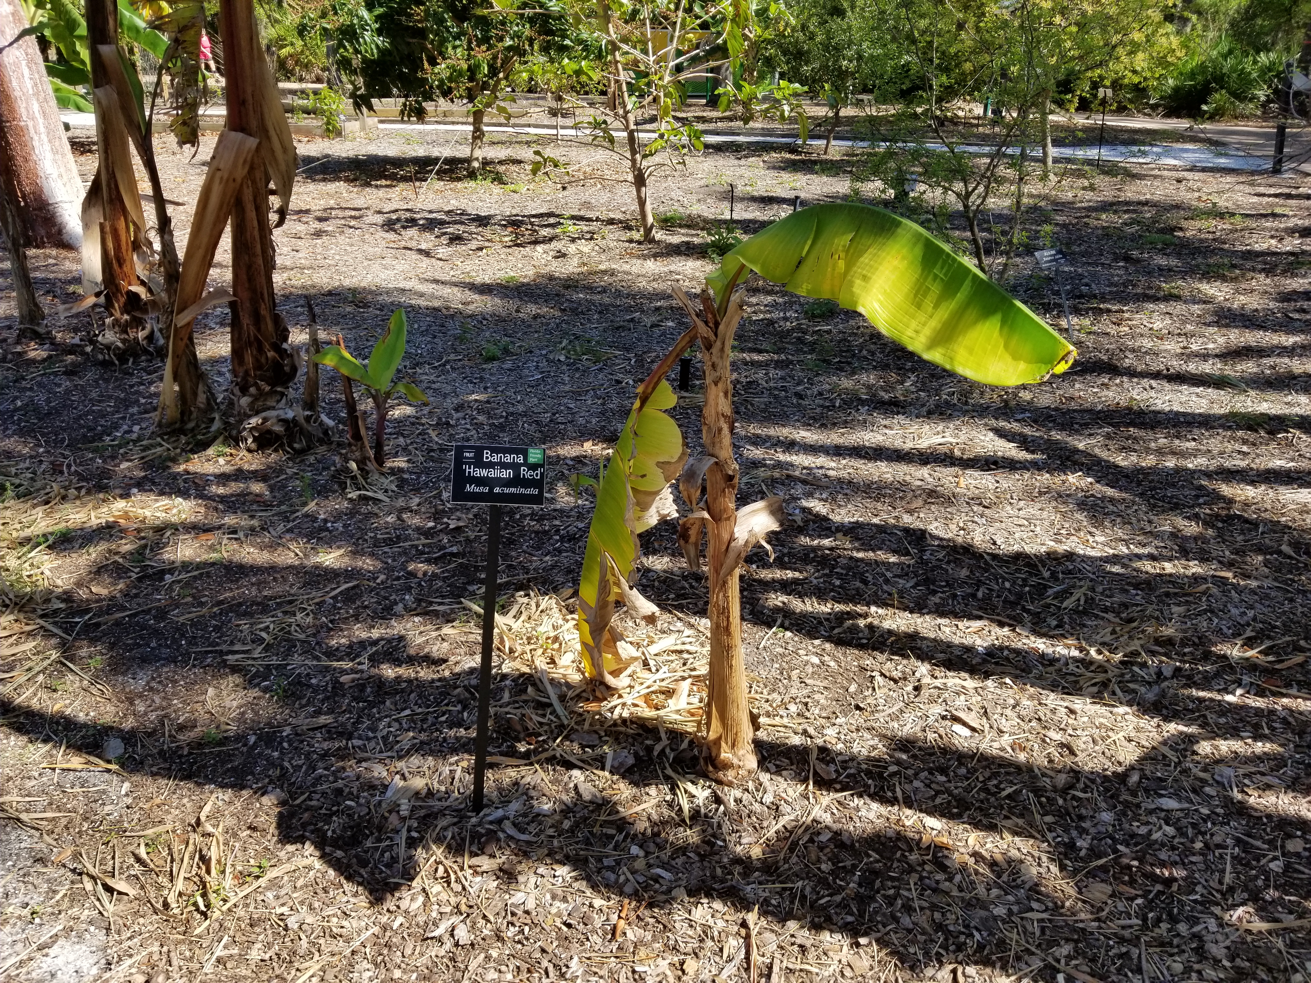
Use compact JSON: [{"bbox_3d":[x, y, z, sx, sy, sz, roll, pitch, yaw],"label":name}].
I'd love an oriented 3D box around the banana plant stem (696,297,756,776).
[{"bbox_3d":[0.131,0.129,1.880,0.115,1.030,0.115,-3,25,1],"label":"banana plant stem"}]

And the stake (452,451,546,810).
[{"bbox_3d":[-0.308,0.283,1.820,0.155,0.800,0.075,1,26,-13],"label":"stake"}]

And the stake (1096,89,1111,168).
[{"bbox_3d":[4.850,-3.930,10.700,0.155,0.830,0.070,6,26,25],"label":"stake"}]

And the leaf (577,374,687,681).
[{"bbox_3d":[-0.048,0.125,2.020,0.220,0.780,0.260,0,25,0],"label":"leaf"}]

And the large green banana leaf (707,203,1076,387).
[{"bbox_3d":[0.400,-0.320,1.640,0.630,0.310,0.280,0,25,0],"label":"large green banana leaf"}]

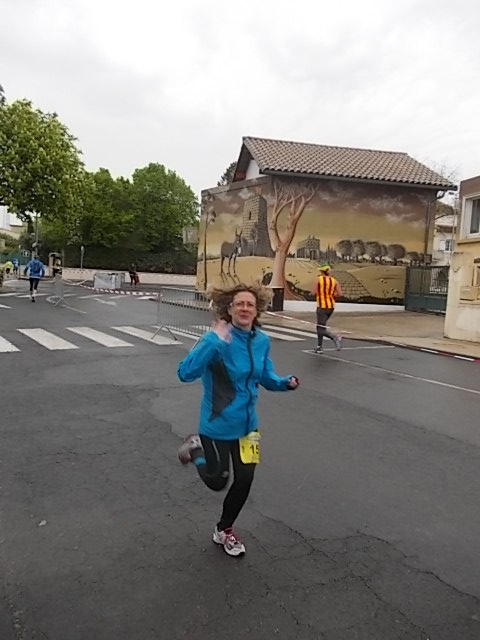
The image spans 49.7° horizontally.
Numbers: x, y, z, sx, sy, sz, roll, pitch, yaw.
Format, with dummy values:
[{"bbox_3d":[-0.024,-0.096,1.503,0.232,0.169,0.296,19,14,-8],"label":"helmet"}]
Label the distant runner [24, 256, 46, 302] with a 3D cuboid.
[{"bbox_3d":[-7.584,-1.502,19.200,0.680,1.730,0.620,2,6,-16],"label":"distant runner"}]

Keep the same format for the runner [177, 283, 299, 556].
[{"bbox_3d":[-0.015,0.586,3.020,0.600,1.620,0.660,0,7,-30],"label":"runner"}]

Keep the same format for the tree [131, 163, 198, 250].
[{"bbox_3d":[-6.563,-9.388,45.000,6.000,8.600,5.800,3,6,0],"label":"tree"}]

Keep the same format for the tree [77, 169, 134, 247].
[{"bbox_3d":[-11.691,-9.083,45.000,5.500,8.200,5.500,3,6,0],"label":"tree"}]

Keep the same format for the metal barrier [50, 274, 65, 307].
[{"bbox_3d":[-6.504,-1.108,18.500,0.500,1.100,2.200,0,6,-26],"label":"metal barrier"}]

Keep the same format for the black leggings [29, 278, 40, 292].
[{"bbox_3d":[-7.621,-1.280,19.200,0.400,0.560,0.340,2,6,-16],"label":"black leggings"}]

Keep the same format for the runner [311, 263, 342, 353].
[{"bbox_3d":[1.721,-0.229,10.300,0.530,1.720,0.670,0,7,-28],"label":"runner"}]

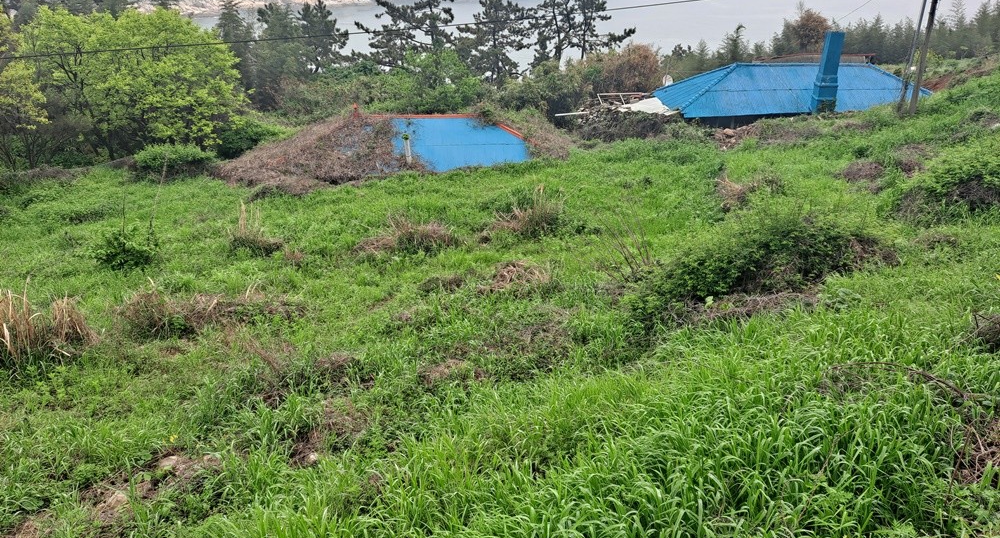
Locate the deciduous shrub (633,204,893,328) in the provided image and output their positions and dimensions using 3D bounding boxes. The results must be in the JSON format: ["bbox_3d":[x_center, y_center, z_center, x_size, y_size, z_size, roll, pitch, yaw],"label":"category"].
[{"bbox_3d":[2.796,-0.016,7.500,2.750,0.950,1.700,0,23,0],"label":"deciduous shrub"}]

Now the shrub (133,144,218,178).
[{"bbox_3d":[-11.233,-3.721,24.000,2.900,1.000,1.900,-11,25,-23],"label":"shrub"}]

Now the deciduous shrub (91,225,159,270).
[{"bbox_3d":[-5.416,-0.310,10.000,0.970,0.620,0.850,0,23,0],"label":"deciduous shrub"}]

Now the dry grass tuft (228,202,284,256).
[{"bbox_3d":[-3.688,-0.598,10.500,0.780,0.740,0.680,0,23,0],"label":"dry grass tuft"}]

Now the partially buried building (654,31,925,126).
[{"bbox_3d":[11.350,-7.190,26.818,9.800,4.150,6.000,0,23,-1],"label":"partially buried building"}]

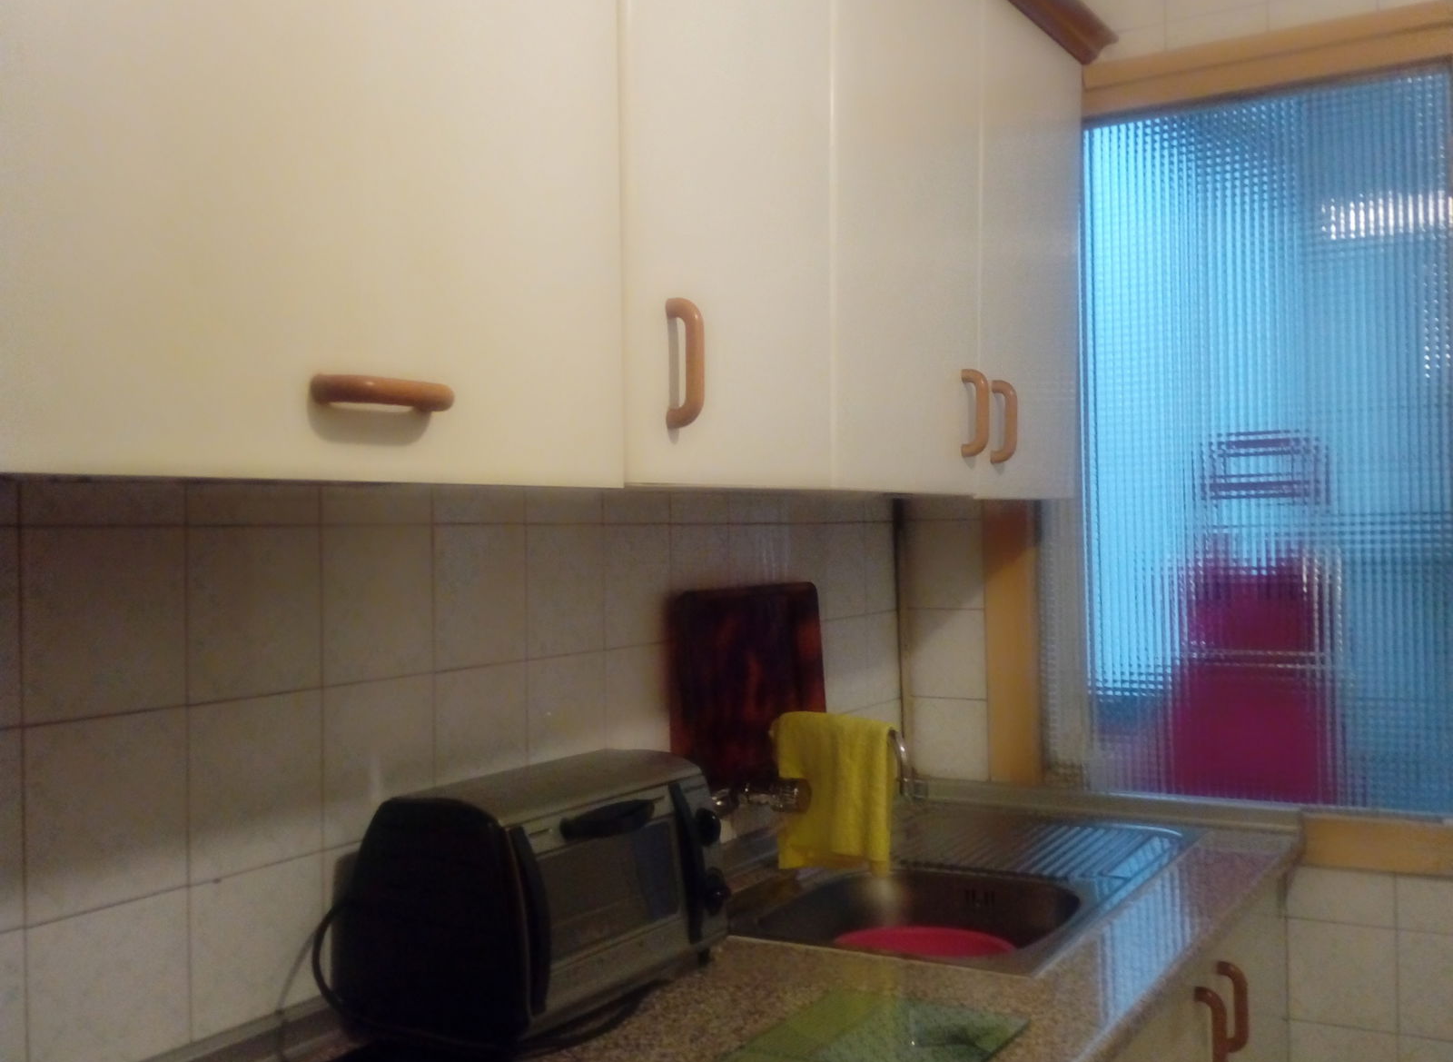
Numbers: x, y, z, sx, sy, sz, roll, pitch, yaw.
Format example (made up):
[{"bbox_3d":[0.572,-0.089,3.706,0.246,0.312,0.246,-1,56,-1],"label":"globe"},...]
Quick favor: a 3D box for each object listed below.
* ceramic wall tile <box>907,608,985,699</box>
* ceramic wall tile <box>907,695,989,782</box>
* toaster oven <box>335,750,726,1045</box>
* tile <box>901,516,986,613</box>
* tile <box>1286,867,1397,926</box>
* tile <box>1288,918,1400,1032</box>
[{"bbox_3d":[0.369,0.205,2.509,0.150,0.150,0.010,-1,0,31],"label":"ceramic wall tile"},{"bbox_3d":[0.372,0.353,2.509,0.150,0.144,0.010,-1,0,31],"label":"ceramic wall tile"},{"bbox_3d":[-0.179,0.353,1.495,0.220,0.222,0.346,-1,0,30],"label":"toaster oven"},{"bbox_3d":[0.366,0.055,2.531,0.145,0.151,0.010,-1,0,30],"label":"tile"},{"bbox_3d":[0.903,0.537,2.220,0.151,0.079,0.010,-1,0,30],"label":"tile"},{"bbox_3d":[0.895,0.643,2.197,0.150,0.150,0.010,-1,0,31],"label":"tile"}]

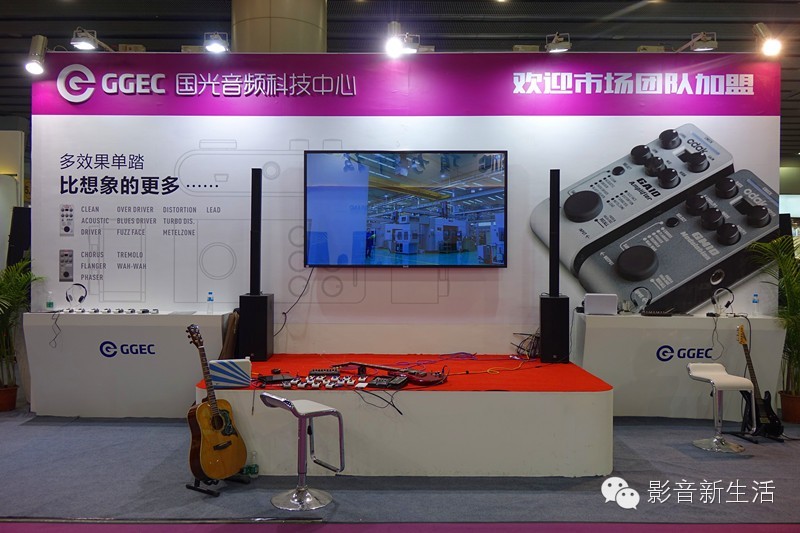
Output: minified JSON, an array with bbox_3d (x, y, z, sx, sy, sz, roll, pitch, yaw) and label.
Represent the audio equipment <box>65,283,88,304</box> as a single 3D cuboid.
[{"bbox_3d":[-3.115,0.262,6.420,0.175,0.188,0.080,0,0,0],"label":"audio equipment"}]

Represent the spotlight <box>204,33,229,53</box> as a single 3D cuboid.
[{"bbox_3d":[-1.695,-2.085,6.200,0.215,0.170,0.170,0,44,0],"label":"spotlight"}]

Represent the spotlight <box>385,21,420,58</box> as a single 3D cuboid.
[{"bbox_3d":[0.020,-2.050,6.050,0.310,0.280,0.250,0,44,0],"label":"spotlight"}]

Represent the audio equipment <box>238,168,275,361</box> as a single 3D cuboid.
[{"bbox_3d":[-1.355,-0.020,6.340,0.260,1.800,0.360,0,0,0],"label":"audio equipment"}]

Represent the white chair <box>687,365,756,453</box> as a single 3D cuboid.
[{"bbox_3d":[2.640,1.158,5.504,0.385,0.636,0.405,0,0,-10],"label":"white chair"}]

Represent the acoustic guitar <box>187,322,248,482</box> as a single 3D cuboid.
[{"bbox_3d":[-1.283,0.888,4.425,0.115,1.035,0.400,-24,-16,35],"label":"acoustic guitar"}]

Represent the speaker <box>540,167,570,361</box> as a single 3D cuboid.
[{"bbox_3d":[1.449,-0.011,6.270,0.265,1.770,0.430,0,0,12],"label":"speaker"}]

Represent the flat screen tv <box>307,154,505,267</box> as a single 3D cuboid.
[{"bbox_3d":[0.061,-0.561,6.560,1.985,1.156,0.080,0,0,0],"label":"flat screen tv"}]

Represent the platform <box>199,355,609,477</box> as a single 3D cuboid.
[{"bbox_3d":[0.042,1.163,5.620,2.920,0.595,1.970,0,0,1],"label":"platform"}]

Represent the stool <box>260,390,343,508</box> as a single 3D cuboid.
[{"bbox_3d":[-0.608,1.126,4.166,0.405,0.660,0.385,0,0,-38],"label":"stool"}]

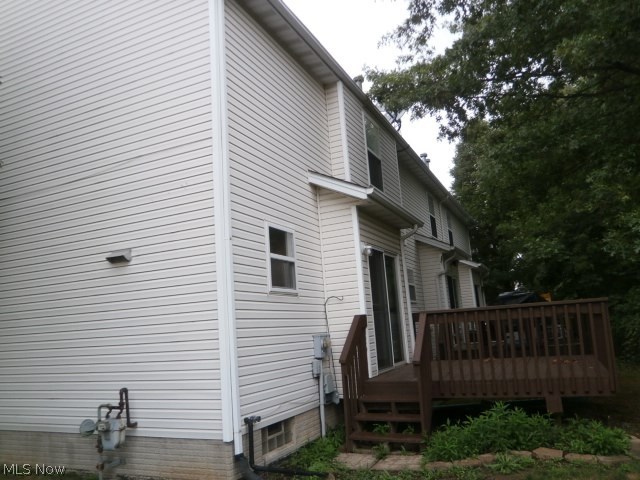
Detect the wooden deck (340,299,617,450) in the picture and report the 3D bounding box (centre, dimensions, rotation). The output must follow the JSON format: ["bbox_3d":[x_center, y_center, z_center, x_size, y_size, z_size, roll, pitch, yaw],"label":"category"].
[{"bbox_3d":[2.592,1.904,7.345,3.151,1.677,4.222,-8,-12,24],"label":"wooden deck"}]

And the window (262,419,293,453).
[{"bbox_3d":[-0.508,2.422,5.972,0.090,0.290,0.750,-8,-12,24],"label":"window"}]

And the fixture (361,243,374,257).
[{"bbox_3d":[0.763,0.149,7.612,0.180,0.210,0.130,-8,-12,24],"label":"fixture"}]

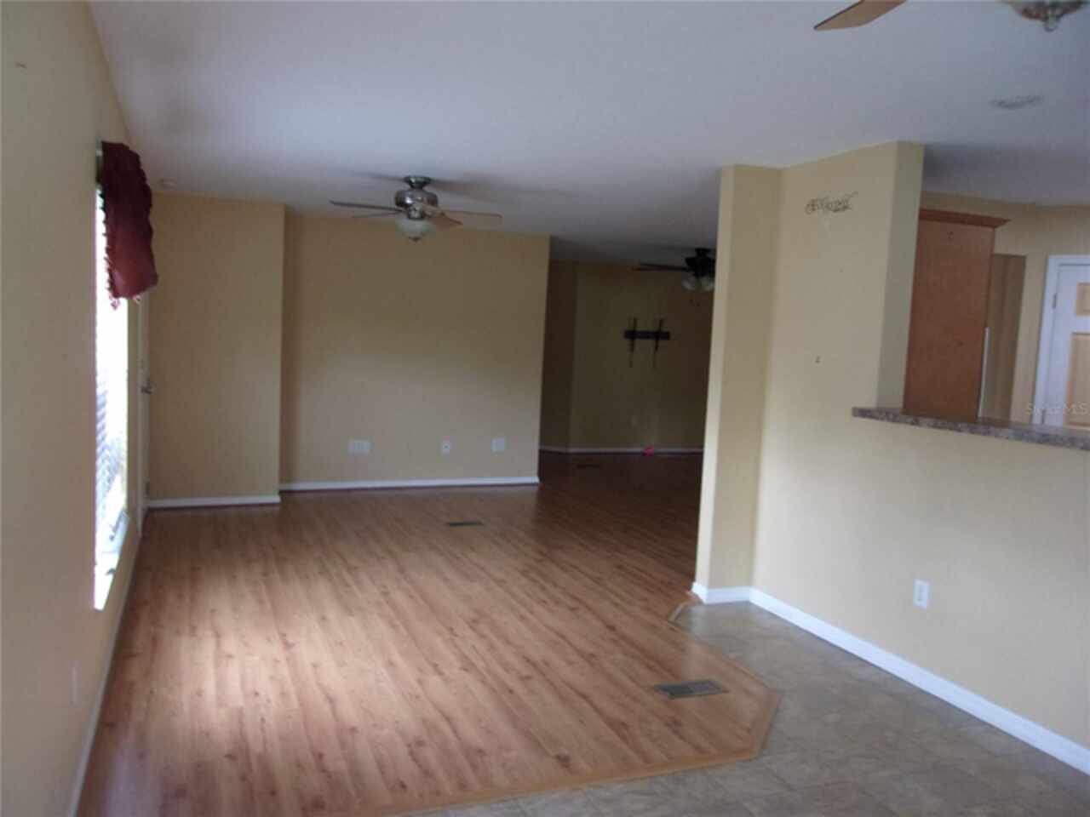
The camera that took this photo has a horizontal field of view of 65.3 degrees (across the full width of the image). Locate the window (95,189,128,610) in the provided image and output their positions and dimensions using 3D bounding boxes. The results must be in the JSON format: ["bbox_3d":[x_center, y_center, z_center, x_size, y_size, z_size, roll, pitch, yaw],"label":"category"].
[{"bbox_3d":[-1.847,-0.134,3.586,0.110,1.530,1.550,0,5,-22],"label":"window"}]

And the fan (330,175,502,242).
[{"bbox_3d":[-0.806,-1.241,5.292,1.090,0.388,1.090,0,5,-22],"label":"fan"}]

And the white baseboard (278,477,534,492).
[{"bbox_3d":[-1.182,0.691,7.691,2.417,0.078,0.015,0,5,-22],"label":"white baseboard"}]

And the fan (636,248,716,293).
[{"bbox_3d":[1.601,-1.417,8.709,1.340,0.431,1.340,0,5,-22],"label":"fan"}]

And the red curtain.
[{"bbox_3d":[-1.728,-0.716,3.589,0.150,0.520,1.600,0,5,-22],"label":"red curtain"}]

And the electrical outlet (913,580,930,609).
[{"bbox_3d":[1.616,0.801,3.664,0.010,0.118,0.074,0,5,-22],"label":"electrical outlet"}]

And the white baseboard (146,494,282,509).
[{"bbox_3d":[-2.558,0.724,6.614,0.947,0.078,0.015,0,5,-22],"label":"white baseboard"}]

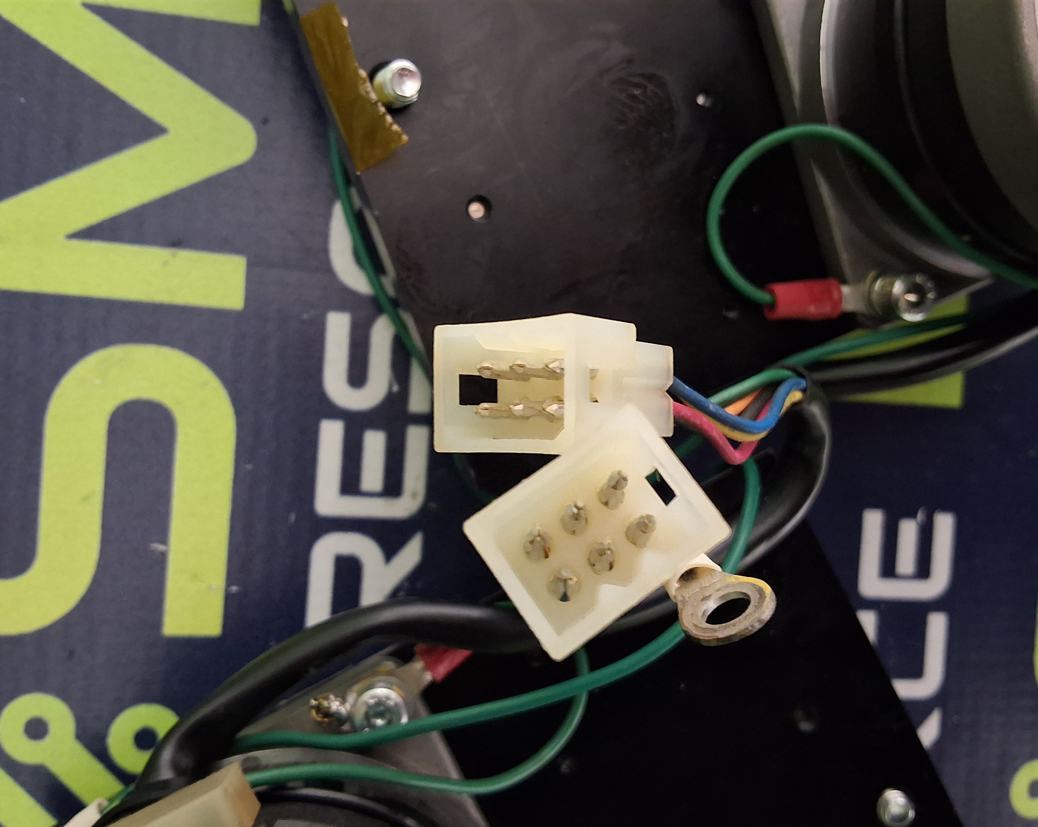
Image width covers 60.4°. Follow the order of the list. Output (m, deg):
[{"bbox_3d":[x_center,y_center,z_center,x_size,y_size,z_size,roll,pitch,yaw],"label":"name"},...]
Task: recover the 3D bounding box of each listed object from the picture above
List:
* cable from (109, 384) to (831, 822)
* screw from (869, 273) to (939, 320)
[{"bbox_3d":[-0.003,0.028,0.120,0.112,0.016,0.023,-26,94,-6],"label":"cable"},{"bbox_3d":[0.058,-0.018,0.136,0.007,0.009,0.007,0,90,-7],"label":"screw"}]

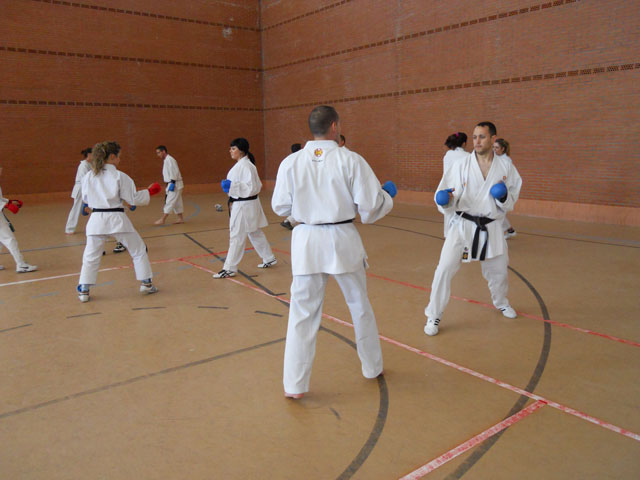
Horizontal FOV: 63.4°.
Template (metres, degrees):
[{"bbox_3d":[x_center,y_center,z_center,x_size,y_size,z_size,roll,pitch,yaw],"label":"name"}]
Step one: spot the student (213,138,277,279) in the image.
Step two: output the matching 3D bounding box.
[{"bbox_3d":[-0.946,-0.426,6.369,0.760,1.640,0.520,-3,10,-14],"label":"student"}]

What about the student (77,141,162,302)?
[{"bbox_3d":[-2.043,-0.194,5.290,0.780,1.580,0.620,1,10,11],"label":"student"}]

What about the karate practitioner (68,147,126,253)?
[{"bbox_3d":[-4.152,-0.858,9.280,0.700,1.580,0.520,-5,11,-25],"label":"karate practitioner"}]

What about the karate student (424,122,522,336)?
[{"bbox_3d":[1.279,-0.123,4.305,0.780,1.690,0.660,2,10,14],"label":"karate student"}]

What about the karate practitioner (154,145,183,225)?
[{"bbox_3d":[-3.084,-1.095,10.510,0.620,1.600,0.500,-4,10,-17],"label":"karate practitioner"}]

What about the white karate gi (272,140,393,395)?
[{"bbox_3d":[0.082,0.157,3.275,0.680,1.480,0.500,2,10,16],"label":"white karate gi"}]

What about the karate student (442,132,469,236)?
[{"bbox_3d":[1.972,-0.663,7.400,0.550,1.680,0.620,5,11,29],"label":"karate student"}]

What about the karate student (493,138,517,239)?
[{"bbox_3d":[2.920,-0.811,8.391,0.680,1.610,0.550,-9,13,-40],"label":"karate student"}]

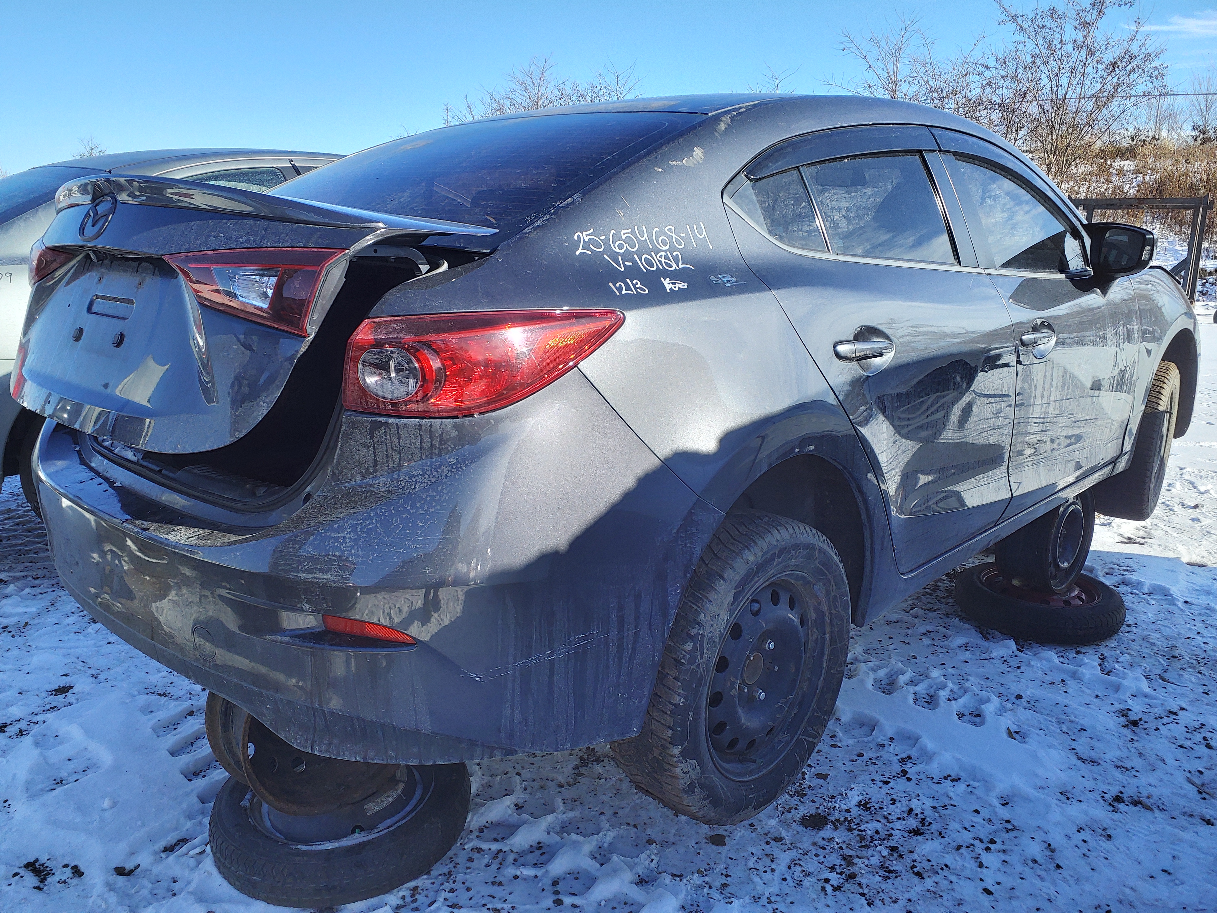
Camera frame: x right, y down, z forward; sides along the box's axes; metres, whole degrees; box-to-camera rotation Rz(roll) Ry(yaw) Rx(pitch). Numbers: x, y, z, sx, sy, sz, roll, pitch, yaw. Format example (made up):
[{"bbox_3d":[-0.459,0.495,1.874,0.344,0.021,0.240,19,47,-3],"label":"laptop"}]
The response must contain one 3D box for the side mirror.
[{"bbox_3d":[1.651,-0.666,2.945,0.215,0.172,0.145,13,20,43],"label":"side mirror"}]

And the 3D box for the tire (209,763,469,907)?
[{"bbox_3d":[-0.634,0.832,2.195,0.595,0.135,0.595,13,20,43],"label":"tire"}]

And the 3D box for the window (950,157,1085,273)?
[{"bbox_3d":[1.306,-0.757,2.796,0.820,0.410,0.070,-15,-1,-43],"label":"window"}]

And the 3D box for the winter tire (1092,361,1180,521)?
[{"bbox_3d":[2.163,-0.067,3.800,0.215,0.650,0.650,12,19,41],"label":"winter tire"}]

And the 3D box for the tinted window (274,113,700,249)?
[{"bbox_3d":[-0.412,-0.664,2.102,1.170,0.100,0.730,13,42,43],"label":"tinted window"}]

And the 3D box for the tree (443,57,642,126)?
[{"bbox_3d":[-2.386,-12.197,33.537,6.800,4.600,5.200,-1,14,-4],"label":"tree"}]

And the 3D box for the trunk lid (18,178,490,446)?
[{"bbox_3d":[-0.779,-0.307,1.825,1.250,0.500,0.600,13,20,43],"label":"trunk lid"}]

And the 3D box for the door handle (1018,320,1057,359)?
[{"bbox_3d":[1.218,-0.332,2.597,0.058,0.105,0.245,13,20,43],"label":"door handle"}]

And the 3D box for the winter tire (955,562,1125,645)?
[{"bbox_3d":[1.600,0.537,3.405,0.570,0.135,0.570,-1,14,0],"label":"winter tire"}]

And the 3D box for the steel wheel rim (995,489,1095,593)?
[{"bbox_3d":[1.690,0.300,3.519,0.415,0.415,0.190,-12,18,-41],"label":"steel wheel rim"}]

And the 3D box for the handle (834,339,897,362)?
[{"bbox_3d":[0.544,-0.229,1.931,0.053,0.048,0.240,13,20,43],"label":"handle"}]

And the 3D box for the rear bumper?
[{"bbox_3d":[-0.685,0.081,2.017,1.770,0.680,0.770,13,20,43],"label":"rear bumper"}]

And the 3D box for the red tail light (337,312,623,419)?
[{"bbox_3d":[-0.170,-0.144,1.344,0.436,0.149,0.131,-5,15,-15],"label":"red tail light"}]

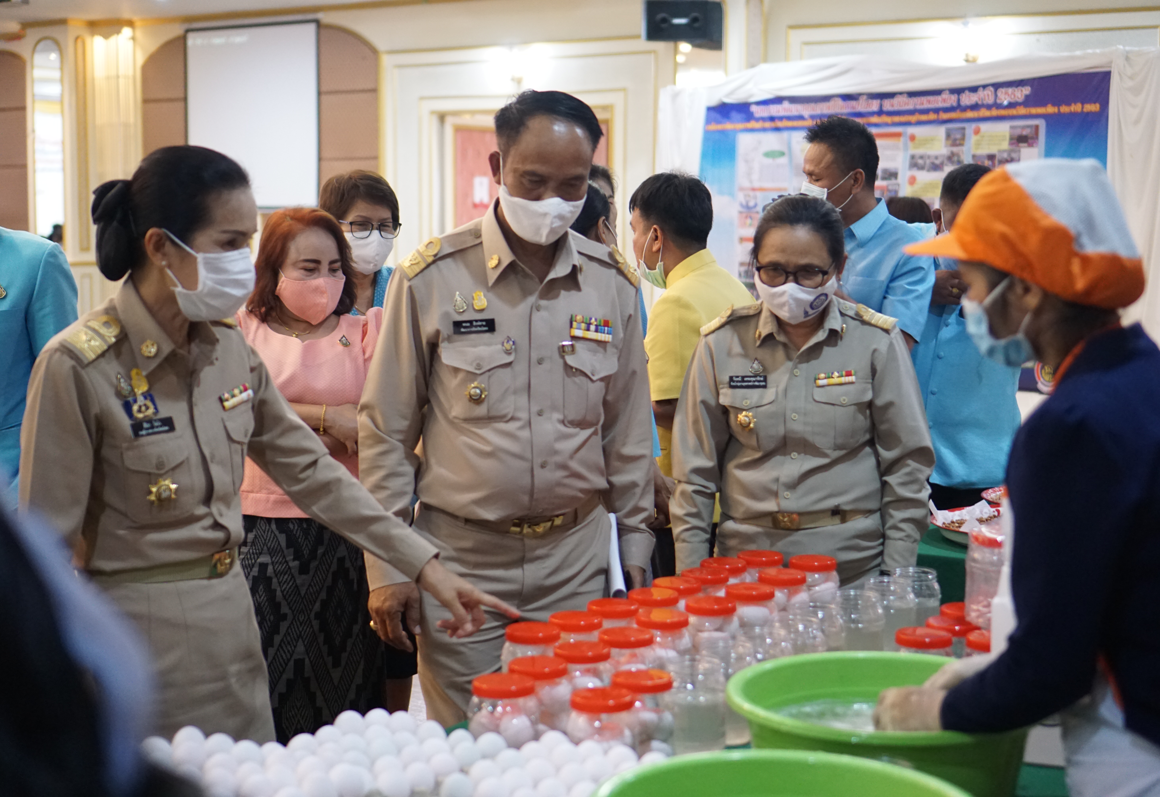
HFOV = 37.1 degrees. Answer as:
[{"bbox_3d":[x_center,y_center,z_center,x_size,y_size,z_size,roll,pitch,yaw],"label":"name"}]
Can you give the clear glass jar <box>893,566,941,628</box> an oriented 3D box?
[{"bbox_3d":[0.634,0.397,3.274,0.097,0.142,0.097,0,6,0],"label":"clear glass jar"}]

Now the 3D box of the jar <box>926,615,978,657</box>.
[{"bbox_3d":[0.627,0.448,2.908,0.102,0.145,0.102,1,7,0],"label":"jar"}]

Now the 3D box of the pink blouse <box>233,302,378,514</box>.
[{"bbox_3d":[-0.584,0.030,3.680,0.420,0.470,0.280,-1,7,-11],"label":"pink blouse"}]

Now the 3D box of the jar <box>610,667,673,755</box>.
[{"bbox_3d":[0.091,0.468,2.502,0.100,0.135,0.100,0,6,0],"label":"jar"}]

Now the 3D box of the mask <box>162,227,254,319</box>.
[{"bbox_3d":[-0.567,-0.185,2.650,0.115,0.110,0.135,18,12,19],"label":"mask"}]

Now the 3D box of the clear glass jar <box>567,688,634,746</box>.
[{"bbox_3d":[0.032,0.501,2.498,0.102,0.145,0.102,1,7,0],"label":"clear glass jar"}]

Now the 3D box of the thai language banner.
[{"bbox_3d":[1.127,-0.644,6.620,0.020,1.086,2.349,-3,8,-31],"label":"thai language banner"}]

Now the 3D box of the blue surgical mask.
[{"bbox_3d":[0.575,-0.106,2.360,0.110,0.110,0.135,-21,-2,23],"label":"blue surgical mask"}]

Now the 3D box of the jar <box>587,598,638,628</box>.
[{"bbox_3d":[0.057,0.426,2.970,0.098,0.145,0.098,0,6,0],"label":"jar"}]

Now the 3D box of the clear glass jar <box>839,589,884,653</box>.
[{"bbox_3d":[0.494,0.420,3.068,0.097,0.142,0.097,0,6,0],"label":"clear glass jar"}]

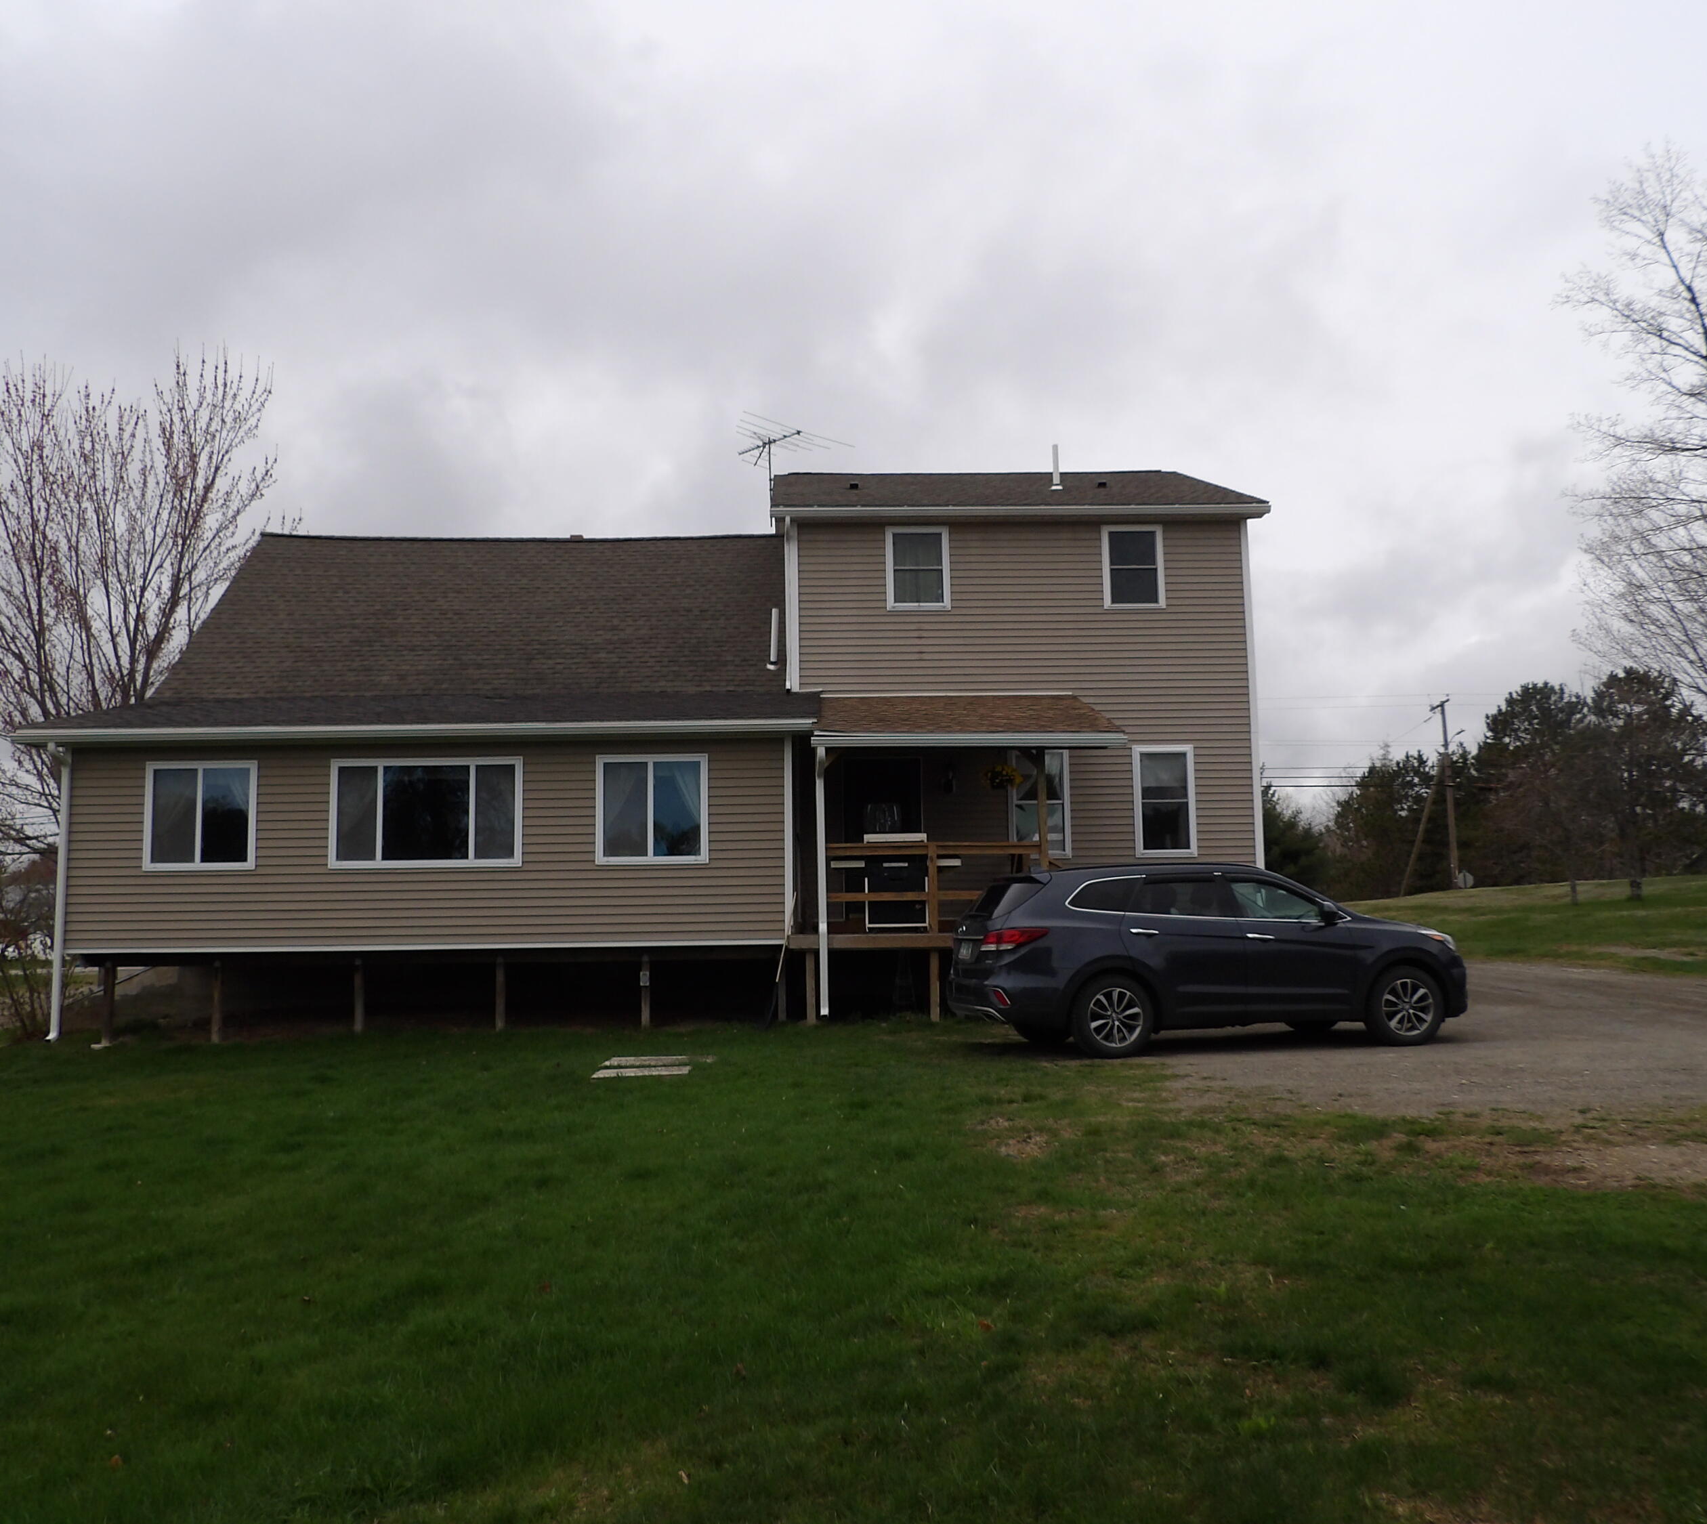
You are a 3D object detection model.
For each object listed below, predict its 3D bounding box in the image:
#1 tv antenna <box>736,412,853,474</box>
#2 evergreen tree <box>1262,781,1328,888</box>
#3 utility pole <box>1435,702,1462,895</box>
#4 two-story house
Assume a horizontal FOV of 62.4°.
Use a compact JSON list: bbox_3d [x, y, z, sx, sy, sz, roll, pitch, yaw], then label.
[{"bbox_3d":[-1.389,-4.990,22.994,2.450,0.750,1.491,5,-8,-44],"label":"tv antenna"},{"bbox_3d":[18.503,3.898,62.613,5.200,6.766,5.200,-1,-6,-2],"label":"evergreen tree"},{"bbox_3d":[28.337,2.242,66.647,0.800,10.767,2.200,1,-6,-18],"label":"utility pole"},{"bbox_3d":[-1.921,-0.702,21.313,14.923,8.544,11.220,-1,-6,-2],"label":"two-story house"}]

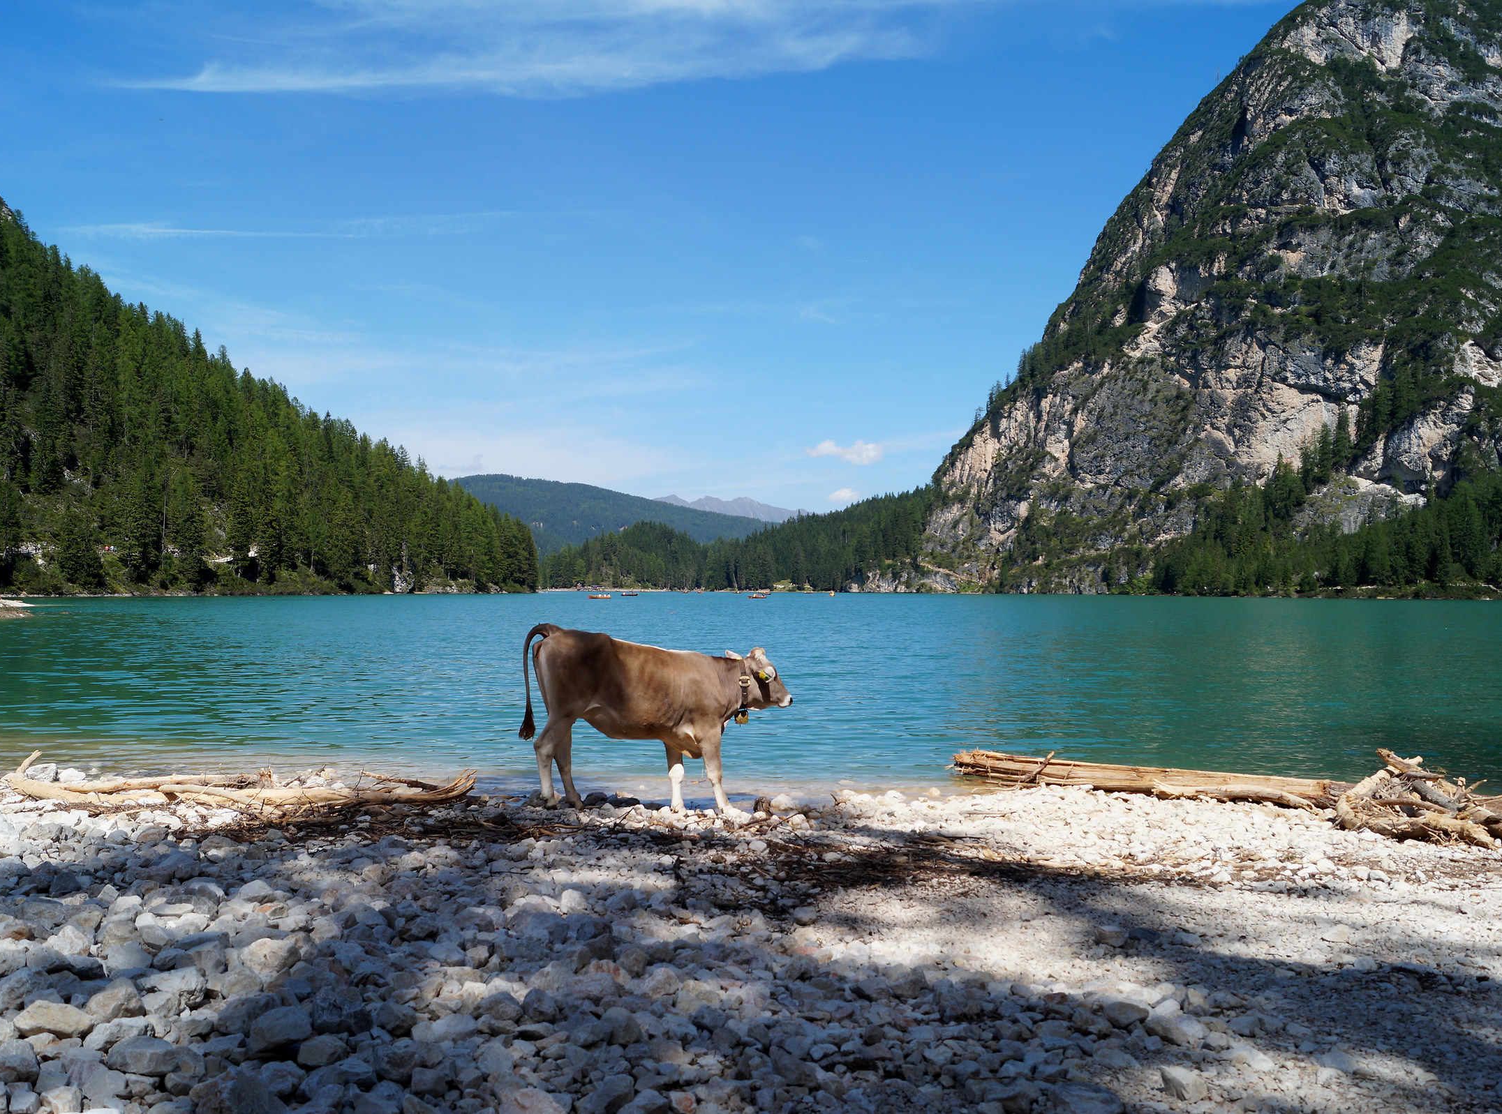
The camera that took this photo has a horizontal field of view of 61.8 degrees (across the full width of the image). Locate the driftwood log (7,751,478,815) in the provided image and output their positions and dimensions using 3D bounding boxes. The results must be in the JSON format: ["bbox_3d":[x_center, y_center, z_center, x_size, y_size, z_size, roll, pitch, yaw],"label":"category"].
[{"bbox_3d":[-3.880,1.680,9.500,3.550,0.360,0.650,0,-2,2],"label":"driftwood log"}]

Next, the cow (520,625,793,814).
[{"bbox_3d":[-0.713,1.197,9.300,2.020,1.380,0.540,0,-2,-9],"label":"cow"}]

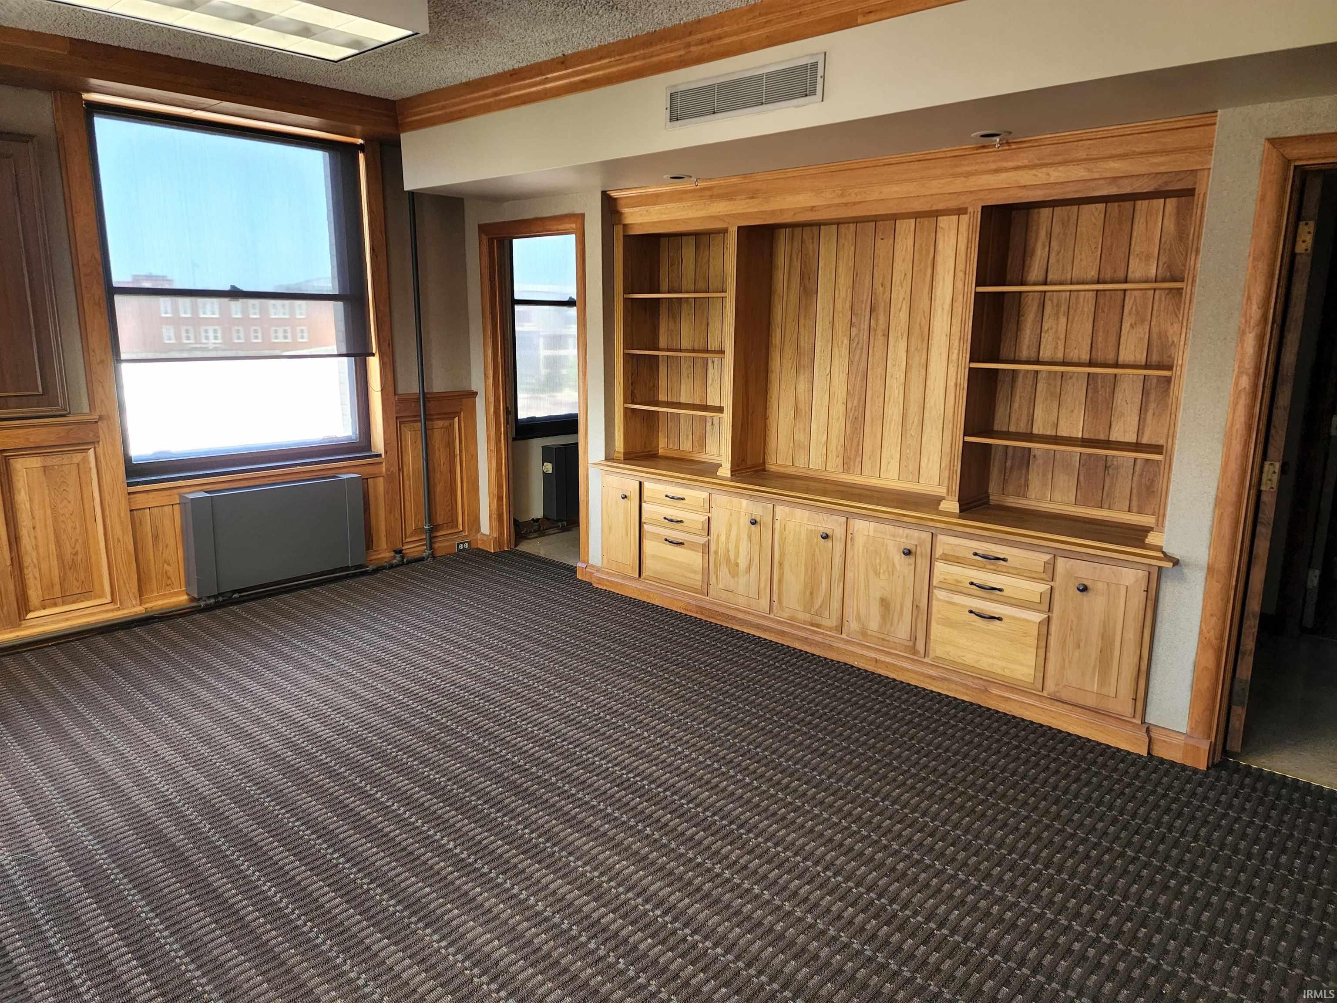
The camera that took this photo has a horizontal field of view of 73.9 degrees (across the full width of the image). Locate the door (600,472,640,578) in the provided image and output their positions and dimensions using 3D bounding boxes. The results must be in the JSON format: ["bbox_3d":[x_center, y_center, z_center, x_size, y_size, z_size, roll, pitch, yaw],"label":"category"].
[{"bbox_3d":[-0.264,0.137,5.059,0.303,0.557,0.025,11,16,42],"label":"door"}]

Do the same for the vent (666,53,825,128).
[{"bbox_3d":[0.290,-1.655,3.615,0.813,0.173,0.025,11,16,41],"label":"vent"}]

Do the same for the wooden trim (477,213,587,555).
[{"bbox_3d":[-0.797,-0.633,5.506,0.977,2.128,0.150,11,16,41],"label":"wooden trim"}]

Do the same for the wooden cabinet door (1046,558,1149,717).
[{"bbox_3d":[1.617,0.508,3.355,0.319,0.563,0.025,11,16,42],"label":"wooden cabinet door"}]

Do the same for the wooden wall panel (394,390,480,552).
[{"bbox_3d":[-1.491,-0.162,5.791,0.060,1.066,0.606,11,16,42],"label":"wooden wall panel"}]

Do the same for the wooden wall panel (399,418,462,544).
[{"bbox_3d":[-1.537,-0.148,5.760,0.035,0.781,0.436,11,16,42],"label":"wooden wall panel"}]

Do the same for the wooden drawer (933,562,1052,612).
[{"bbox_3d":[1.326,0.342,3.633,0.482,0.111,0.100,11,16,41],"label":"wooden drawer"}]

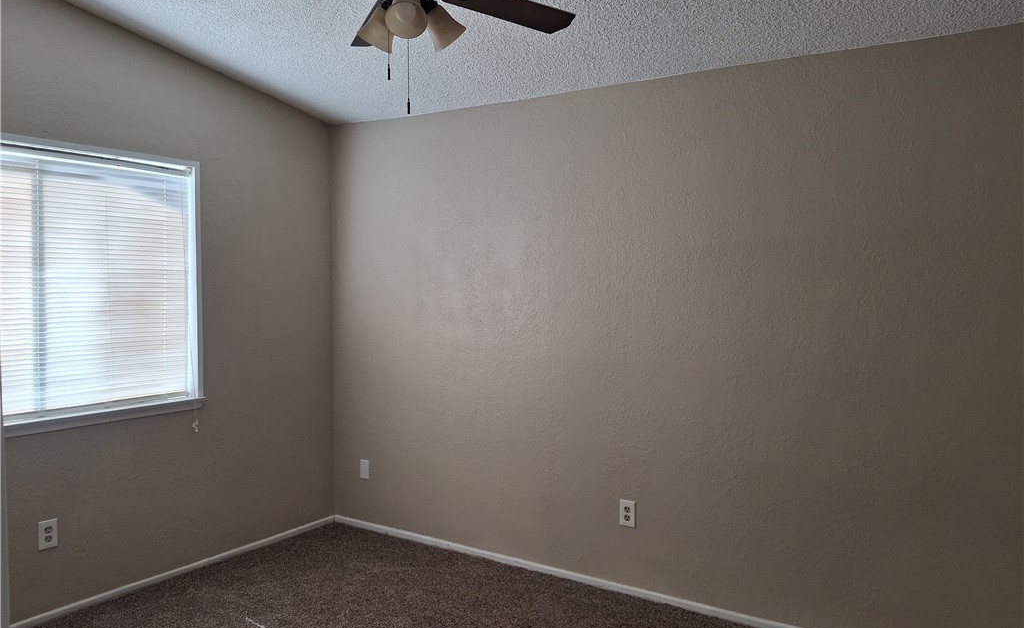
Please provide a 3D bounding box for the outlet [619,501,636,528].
[{"bbox_3d":[0.548,0.945,3.509,0.075,0.120,0.010,2,3,33],"label":"outlet"}]

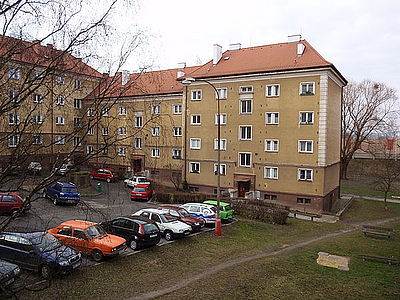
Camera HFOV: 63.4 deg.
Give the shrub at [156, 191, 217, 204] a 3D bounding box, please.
[{"bbox_3d":[-1.337,4.732,31.432,5.800,0.950,0.900,1,1,3],"label":"shrub"}]

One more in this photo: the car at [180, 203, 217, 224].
[{"bbox_3d":[-0.453,4.942,25.654,3.950,1.410,1.640,3,2,17],"label":"car"}]

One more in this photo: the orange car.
[{"bbox_3d":[-6.070,4.672,17.320,4.160,1.400,1.600,5,2,20],"label":"orange car"}]

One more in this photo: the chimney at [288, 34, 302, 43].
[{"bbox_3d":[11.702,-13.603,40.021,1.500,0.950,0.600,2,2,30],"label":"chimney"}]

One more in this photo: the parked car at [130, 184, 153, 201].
[{"bbox_3d":[-5.700,4.140,32.300,1.650,1.420,3.800,1,2,1],"label":"parked car"}]

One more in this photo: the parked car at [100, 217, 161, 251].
[{"bbox_3d":[-4.330,4.880,19.550,3.920,1.450,1.690,2,3,34],"label":"parked car"}]

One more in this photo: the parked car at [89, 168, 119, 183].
[{"bbox_3d":[-12.168,3.270,41.002,4.000,1.450,1.680,5,2,22],"label":"parked car"}]

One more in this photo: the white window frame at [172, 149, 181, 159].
[{"bbox_3d":[-2.824,0.462,40.429,1.300,1.120,0.180,2,3,31],"label":"white window frame"}]

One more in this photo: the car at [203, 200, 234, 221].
[{"bbox_3d":[0.952,5.051,27.351,3.500,1.420,1.500,3,2,27],"label":"car"}]

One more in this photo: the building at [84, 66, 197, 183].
[{"bbox_3d":[-6.847,-4.440,51.837,20.000,16.400,12.500,2,2,30],"label":"building"}]

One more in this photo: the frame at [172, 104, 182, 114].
[{"bbox_3d":[-3.005,-5.382,42.541,1.420,1.280,0.150,2,2,30],"label":"frame"}]

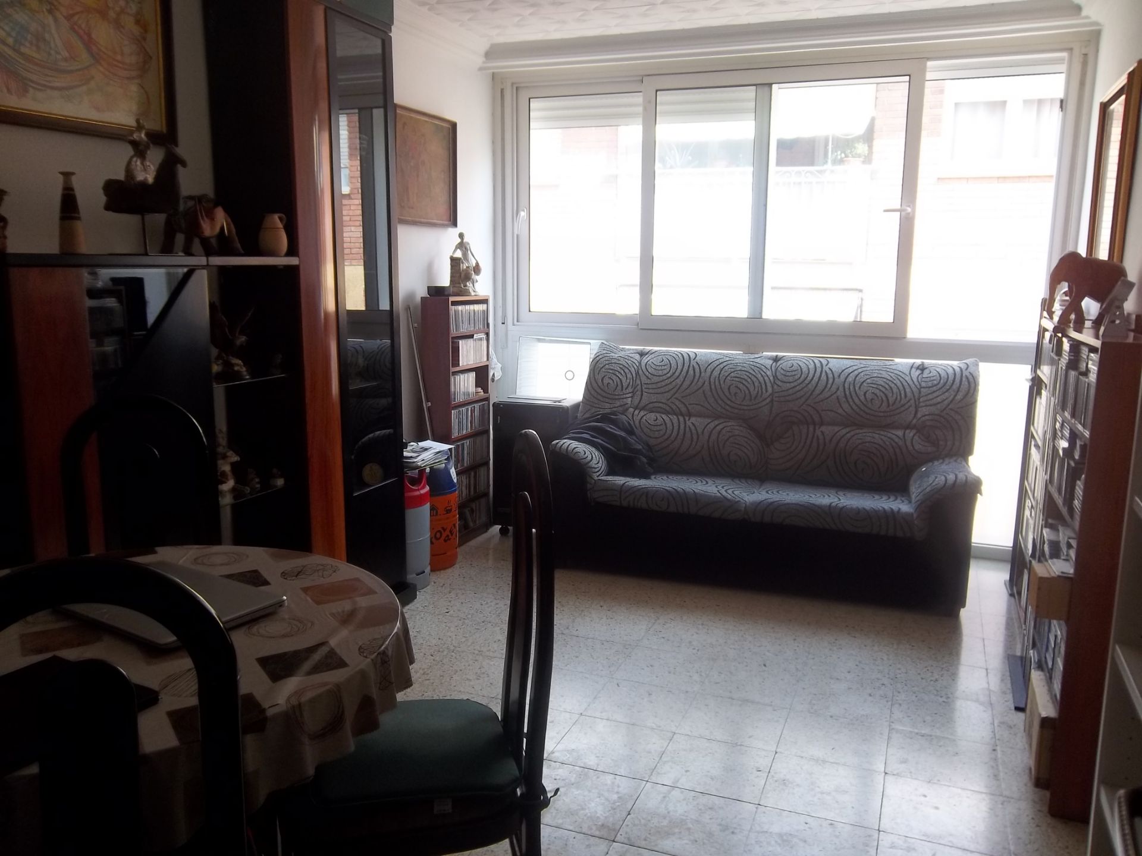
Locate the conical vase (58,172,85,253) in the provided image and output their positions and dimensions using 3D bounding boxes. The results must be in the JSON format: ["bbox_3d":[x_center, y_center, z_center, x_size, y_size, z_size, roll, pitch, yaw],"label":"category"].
[{"bbox_3d":[-1.300,-0.557,2.395,0.061,0.209,0.061,-5,12,-27],"label":"conical vase"}]

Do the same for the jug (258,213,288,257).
[{"bbox_3d":[-0.973,-0.629,3.009,0.093,0.142,0.090,-3,11,-17],"label":"jug"}]

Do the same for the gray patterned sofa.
[{"bbox_3d":[0.902,0.157,4.362,1.826,1.000,0.877,4,11,17],"label":"gray patterned sofa"}]

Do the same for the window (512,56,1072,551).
[{"bbox_3d":[0.940,-0.638,4.778,2.713,2.295,0.102,4,11,20],"label":"window"}]

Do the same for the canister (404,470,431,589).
[{"bbox_3d":[-0.769,0.420,4.074,0.301,0.561,0.301,-2,10,-11],"label":"canister"}]

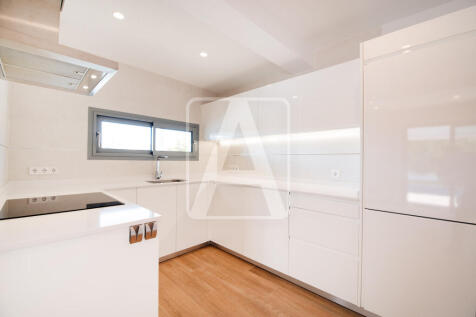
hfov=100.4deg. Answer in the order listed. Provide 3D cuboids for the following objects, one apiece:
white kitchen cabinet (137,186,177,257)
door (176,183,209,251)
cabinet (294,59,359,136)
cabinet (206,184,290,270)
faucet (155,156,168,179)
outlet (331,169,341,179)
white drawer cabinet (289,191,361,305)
[{"bbox_3d":[-0.883,0.701,2.166,0.020,0.775,0.447,0,-1,42],"label":"white kitchen cabinet"},{"bbox_3d":[-0.580,0.726,2.552,0.025,0.819,0.489,0,0,43],"label":"door"},{"bbox_3d":[1.010,-0.582,2.086,0.625,0.630,0.338,0,0,43],"label":"cabinet"},{"bbox_3d":[0.081,0.733,2.350,1.181,0.819,0.025,0,0,43],"label":"cabinet"},{"bbox_3d":[-0.999,0.116,2.603,0.250,0.310,0.070,0,-1,42],"label":"faucet"},{"bbox_3d":[1.086,0.164,2.220,0.083,0.083,0.012,0,-1,42],"label":"outlet"},{"bbox_3d":[0.912,0.736,1.958,0.610,0.810,0.580,0,-1,43],"label":"white drawer cabinet"}]

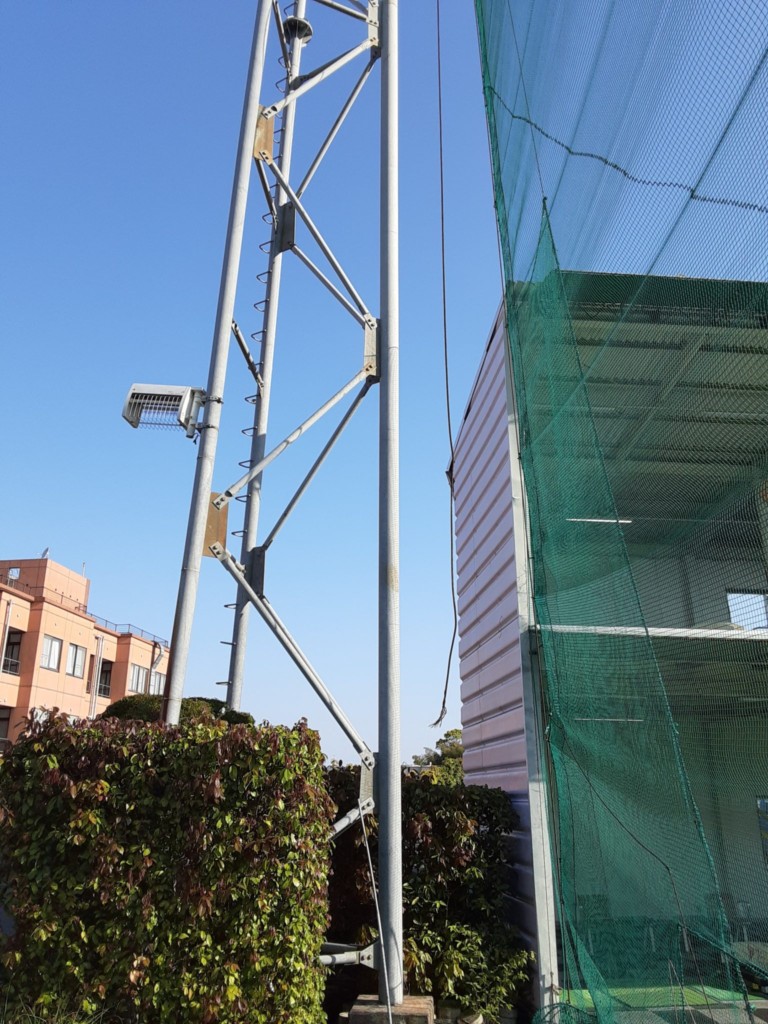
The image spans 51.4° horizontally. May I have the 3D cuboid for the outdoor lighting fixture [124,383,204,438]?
[{"bbox_3d":[-2.048,-0.940,7.400,0.610,0.400,0.330,2,-19,6],"label":"outdoor lighting fixture"}]

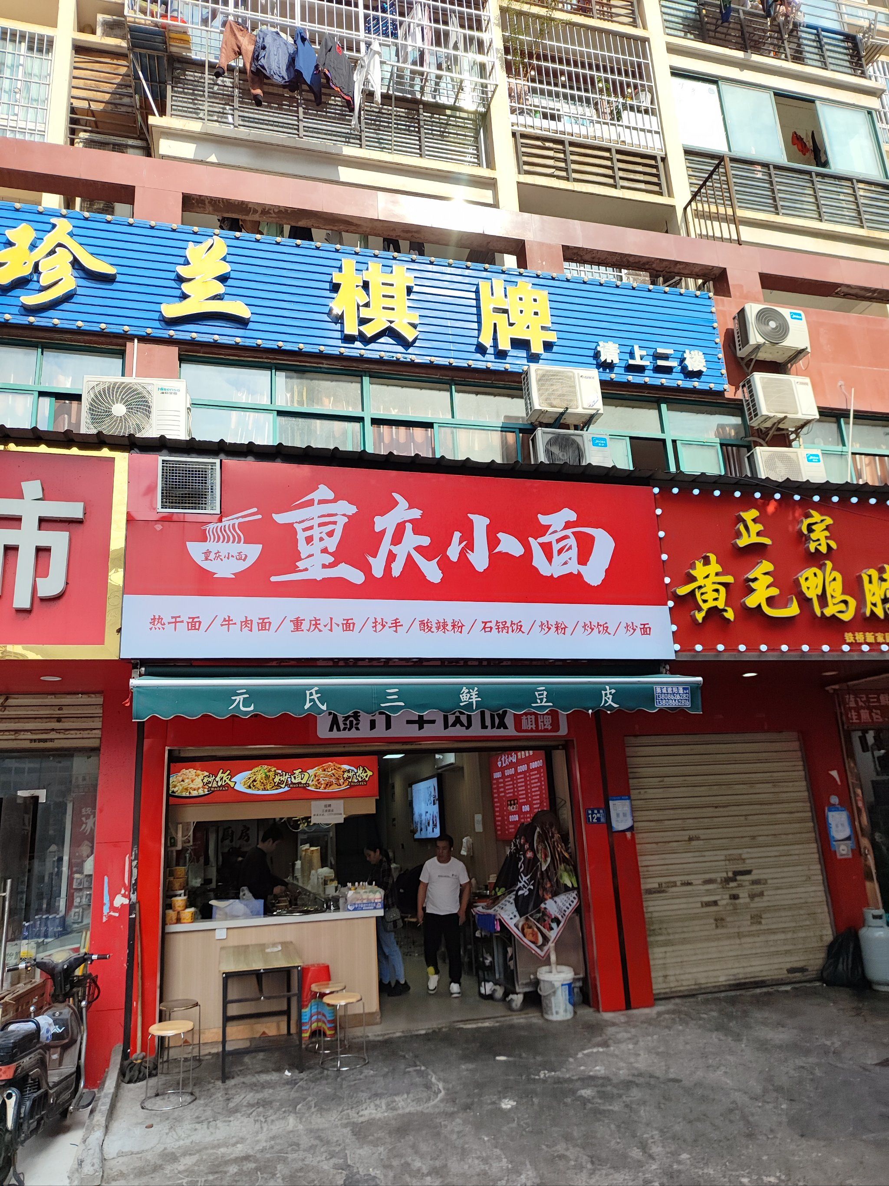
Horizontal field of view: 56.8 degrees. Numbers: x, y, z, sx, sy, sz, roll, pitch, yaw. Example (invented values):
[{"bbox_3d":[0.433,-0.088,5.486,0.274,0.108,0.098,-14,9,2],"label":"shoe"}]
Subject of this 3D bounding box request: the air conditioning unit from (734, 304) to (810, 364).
[{"bbox_3d":[4.038,-3.207,10.202,0.866,0.586,0.280,1,-17,-15],"label":"air conditioning unit"}]

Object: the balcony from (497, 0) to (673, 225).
[{"bbox_3d":[1.896,-6.871,12.409,2.510,3.253,1.200,1,-17,-15],"label":"balcony"}]

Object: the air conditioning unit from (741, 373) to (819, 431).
[{"bbox_3d":[4.064,-2.324,10.008,0.798,0.534,0.310,1,-17,-15],"label":"air conditioning unit"}]

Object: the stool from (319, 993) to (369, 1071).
[{"bbox_3d":[-0.802,3.467,6.518,0.370,0.465,0.370,1,-17,-15],"label":"stool"}]

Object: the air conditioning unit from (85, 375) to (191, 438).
[{"bbox_3d":[-2.861,-1.642,7.687,0.914,0.620,0.330,1,-17,-15],"label":"air conditioning unit"}]

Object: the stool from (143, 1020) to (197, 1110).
[{"bbox_3d":[-1.940,3.328,5.818,0.370,0.465,0.370,1,-17,-15],"label":"stool"}]

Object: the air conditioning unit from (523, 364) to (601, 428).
[{"bbox_3d":[1.310,-2.204,9.222,0.827,0.531,0.310,1,-17,-15],"label":"air conditioning unit"}]

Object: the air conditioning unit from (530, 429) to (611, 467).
[{"bbox_3d":[1.377,-1.436,8.982,0.814,0.570,0.310,1,-17,-15],"label":"air conditioning unit"}]

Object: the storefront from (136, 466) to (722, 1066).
[{"bbox_3d":[-0.315,1.403,6.915,4.440,4.590,1.850,1,-17,-15],"label":"storefront"}]

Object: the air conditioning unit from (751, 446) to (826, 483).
[{"bbox_3d":[3.986,-1.354,9.597,0.882,0.580,0.280,1,-17,-15],"label":"air conditioning unit"}]

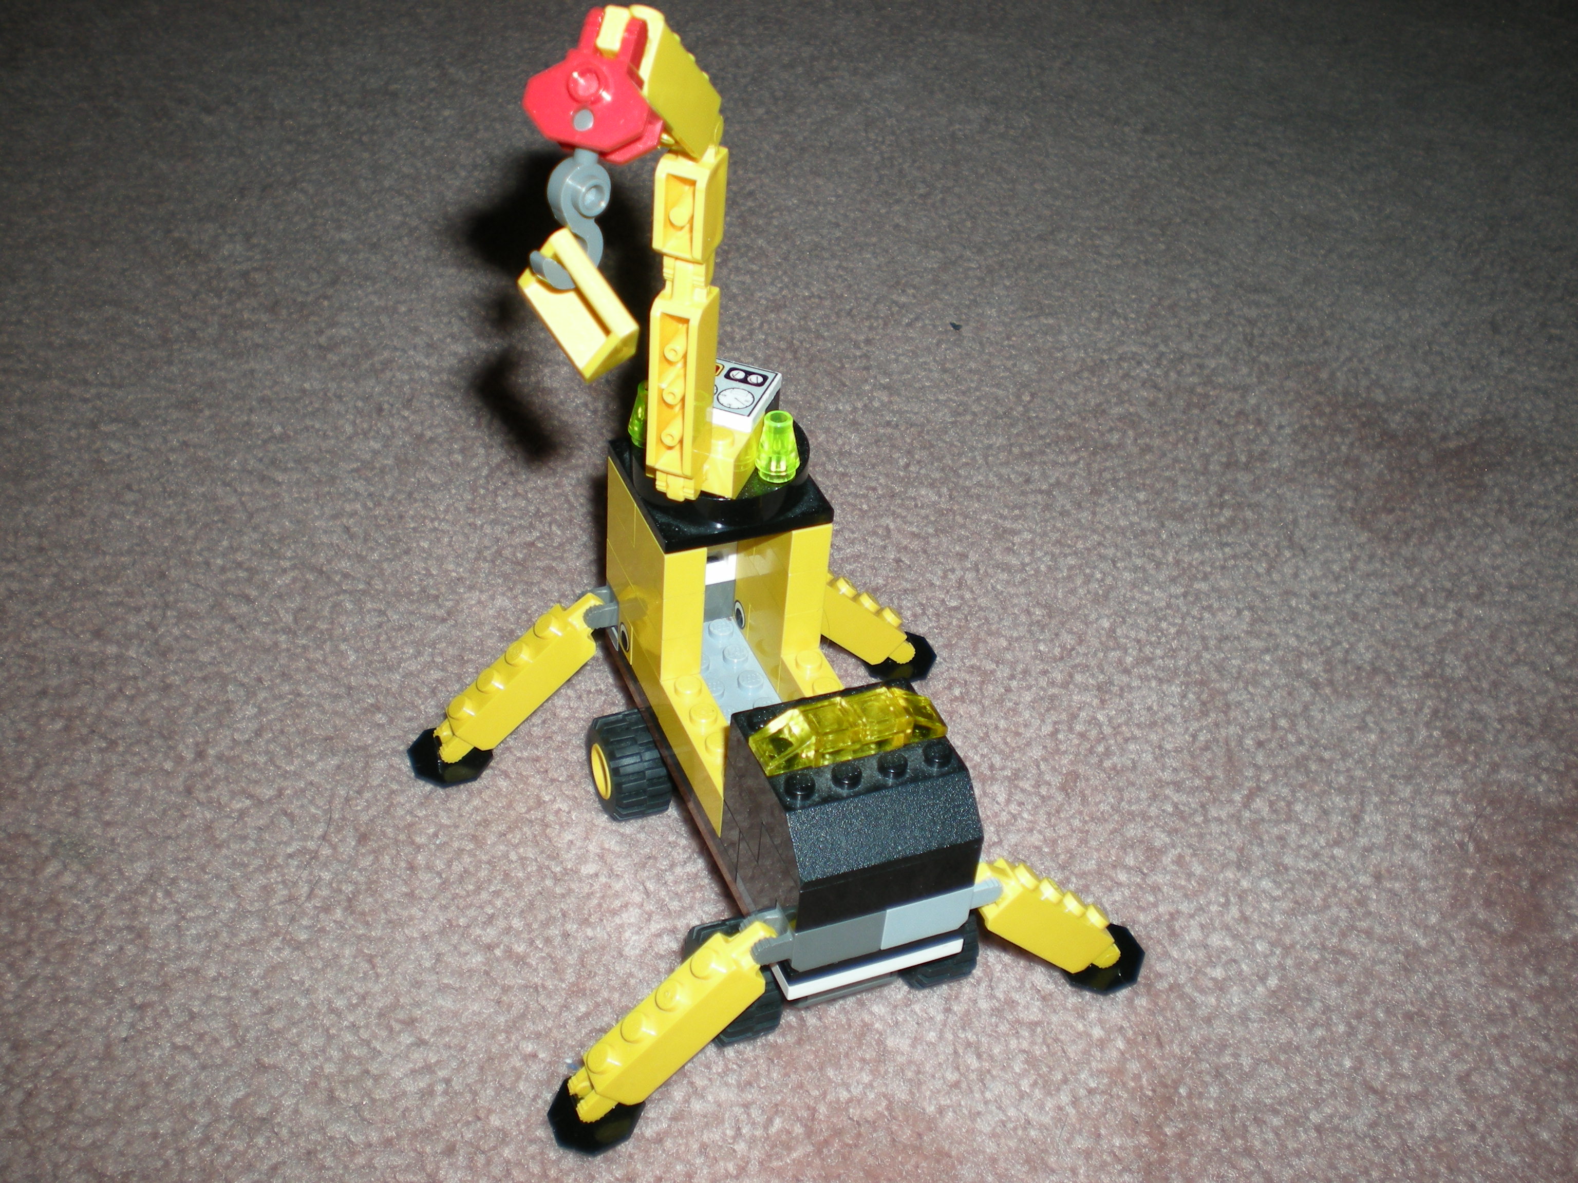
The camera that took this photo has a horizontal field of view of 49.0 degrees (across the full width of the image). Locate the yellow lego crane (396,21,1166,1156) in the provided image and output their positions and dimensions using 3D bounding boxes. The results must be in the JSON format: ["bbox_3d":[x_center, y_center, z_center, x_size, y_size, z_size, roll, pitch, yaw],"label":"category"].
[{"bbox_3d":[0.001,-0.016,0.280,0.113,0.162,0.106,-11,40,-20],"label":"yellow lego crane"}]

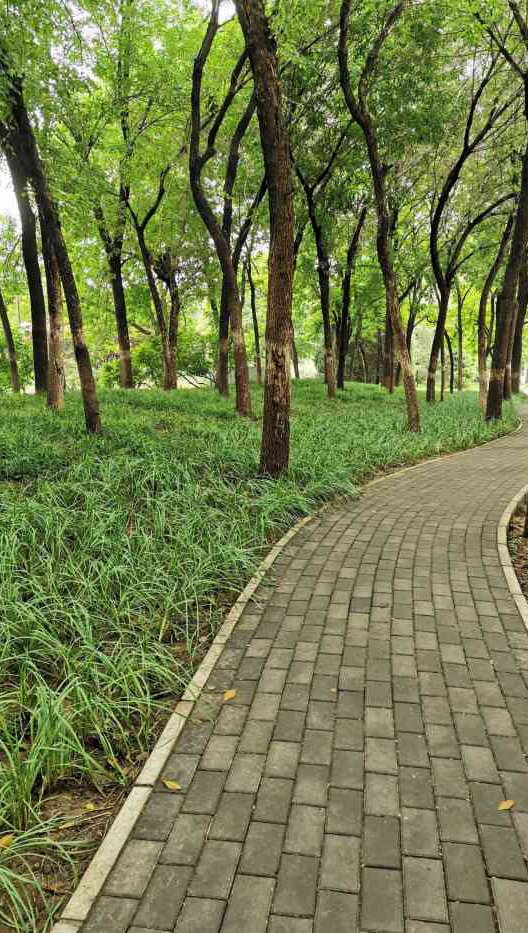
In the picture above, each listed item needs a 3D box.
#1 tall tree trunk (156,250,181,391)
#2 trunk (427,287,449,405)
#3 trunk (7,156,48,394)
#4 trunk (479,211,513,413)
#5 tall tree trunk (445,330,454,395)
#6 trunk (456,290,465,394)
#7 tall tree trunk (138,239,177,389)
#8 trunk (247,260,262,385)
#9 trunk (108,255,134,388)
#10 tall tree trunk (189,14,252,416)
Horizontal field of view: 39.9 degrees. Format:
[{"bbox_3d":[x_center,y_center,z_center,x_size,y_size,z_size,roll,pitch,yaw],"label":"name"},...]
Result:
[{"bbox_3d":[-2.913,-4.425,22.201,0.695,4.194,0.600,-2,8,-7],"label":"tall tree trunk"},{"bbox_3d":[6.131,-4.253,25.717,0.738,3.975,0.550,1,8,13],"label":"trunk"},{"bbox_3d":[-4.189,-3.332,12.891,0.744,4.100,0.450,0,9,0],"label":"trunk"},{"bbox_3d":[5.615,-3.665,17.652,0.825,4.612,0.450,0,9,0],"label":"trunk"},{"bbox_3d":[7.599,-4.252,29.815,0.389,2.596,0.350,1,8,14],"label":"tall tree trunk"},{"bbox_3d":[8.287,-5.291,30.692,0.320,4.323,0.320,2,8,15],"label":"trunk"},{"bbox_3d":[-3.275,-4.626,22.172,1.158,4.601,0.750,-2,8,-8],"label":"tall tree trunk"},{"bbox_3d":[-0.303,-4.627,23.198,0.510,4.005,0.300,0,9,0],"label":"trunk"},{"bbox_3d":[-4.446,-4.497,22.707,0.771,4.106,0.600,-2,8,-11],"label":"trunk"},{"bbox_3d":[-0.644,-3.595,10.769,0.947,5.716,0.550,0,9,0],"label":"tall tree trunk"}]

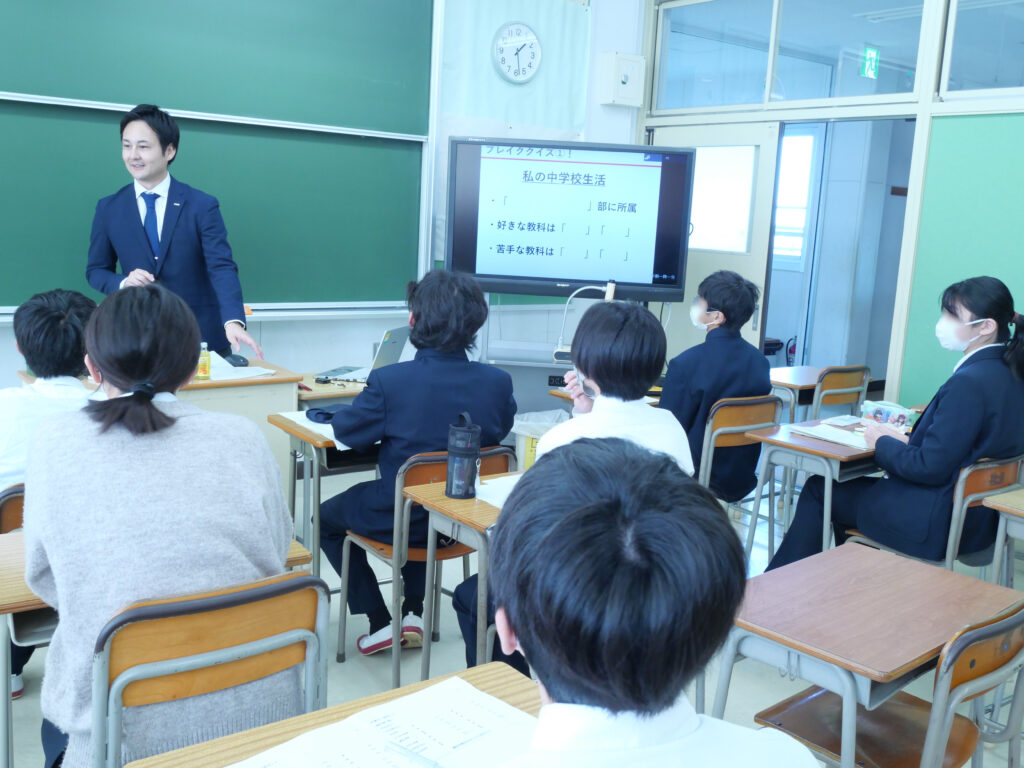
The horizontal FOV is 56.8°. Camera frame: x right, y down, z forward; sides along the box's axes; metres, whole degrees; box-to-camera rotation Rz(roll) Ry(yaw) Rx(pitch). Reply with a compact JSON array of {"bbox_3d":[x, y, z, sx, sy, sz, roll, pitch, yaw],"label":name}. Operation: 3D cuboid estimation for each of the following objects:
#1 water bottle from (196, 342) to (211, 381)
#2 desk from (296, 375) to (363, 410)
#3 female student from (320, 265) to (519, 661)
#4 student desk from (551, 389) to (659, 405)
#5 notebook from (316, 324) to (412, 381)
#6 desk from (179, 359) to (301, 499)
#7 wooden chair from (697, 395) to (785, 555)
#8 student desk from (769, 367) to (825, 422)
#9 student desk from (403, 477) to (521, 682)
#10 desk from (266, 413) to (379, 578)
[{"bbox_3d":[-1.125,-0.086,3.463,0.050,0.136,0.050,-5,13,-38],"label":"water bottle"},{"bbox_3d":[-0.761,0.345,4.041,0.630,0.710,0.440,-6,13,-44],"label":"desk"},{"bbox_3d":[-0.361,0.270,2.922,0.560,1.260,0.680,-3,11,-32],"label":"female student"},{"bbox_3d":[0.496,0.389,4.068,0.600,0.700,0.400,-5,13,-36],"label":"student desk"},{"bbox_3d":[-0.637,-0.136,4.077,0.313,0.233,0.328,5,10,11],"label":"notebook"},{"bbox_3d":[-1.310,0.348,3.576,0.900,0.775,0.475,-5,13,-38],"label":"desk"},{"bbox_3d":[0.769,0.409,3.918,0.400,0.770,0.460,-4,11,-33],"label":"wooden chair"},{"bbox_3d":[1.429,0.305,4.796,0.600,0.700,0.400,-5,13,-38],"label":"student desk"},{"bbox_3d":[0.053,0.634,2.584,0.600,0.700,0.400,-4,12,-34],"label":"student desk"},{"bbox_3d":[-0.495,0.477,3.324,0.600,0.710,0.405,-5,12,-37],"label":"desk"}]

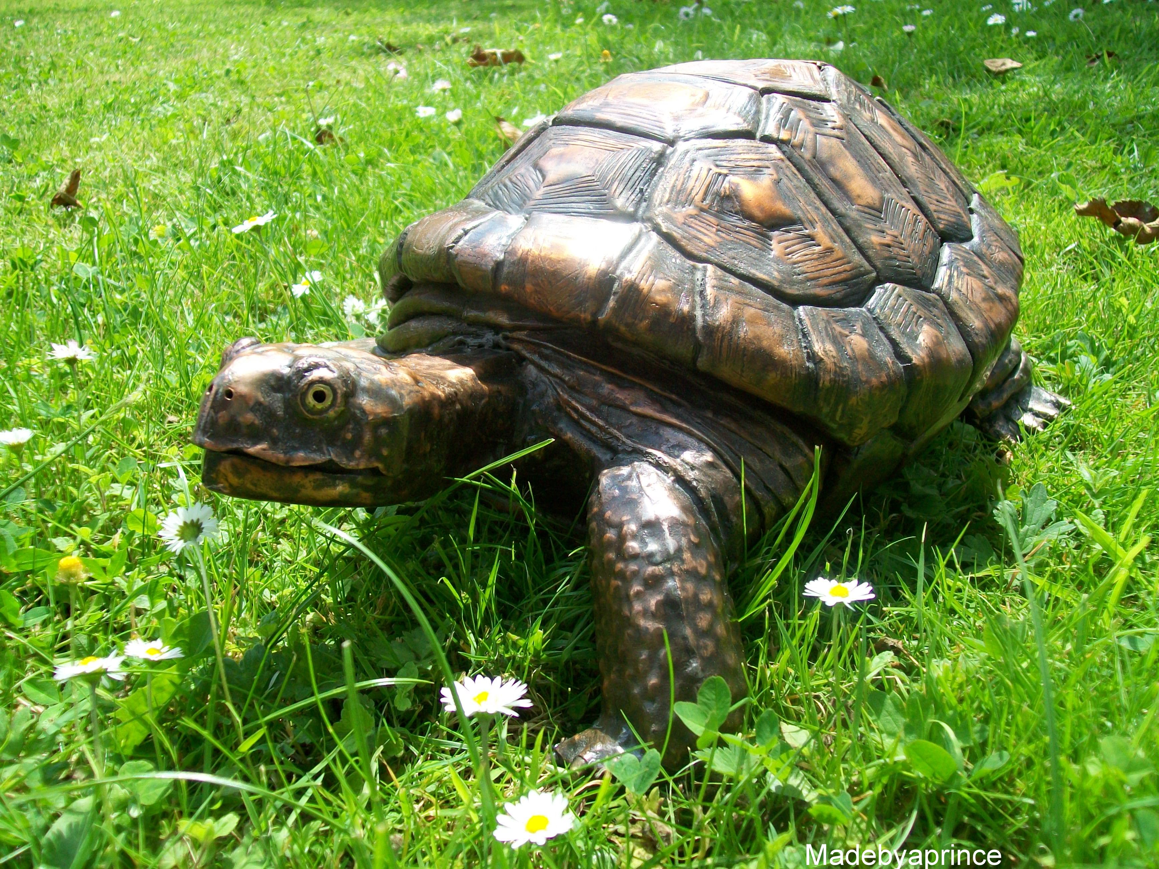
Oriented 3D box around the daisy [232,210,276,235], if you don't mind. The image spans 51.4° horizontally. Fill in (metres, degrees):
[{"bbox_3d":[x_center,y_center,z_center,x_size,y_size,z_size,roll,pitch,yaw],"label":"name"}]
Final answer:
[{"bbox_3d":[-0.173,-0.113,0.640,0.025,0.007,0.025,-28,22,-9],"label":"daisy"}]

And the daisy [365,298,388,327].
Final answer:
[{"bbox_3d":[-0.127,-0.076,0.755,0.021,0.008,0.021,-35,31,-5],"label":"daisy"}]

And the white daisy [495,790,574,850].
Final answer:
[{"bbox_3d":[-0.013,0.107,0.335,0.023,0.009,0.023,-9,26,4],"label":"white daisy"}]

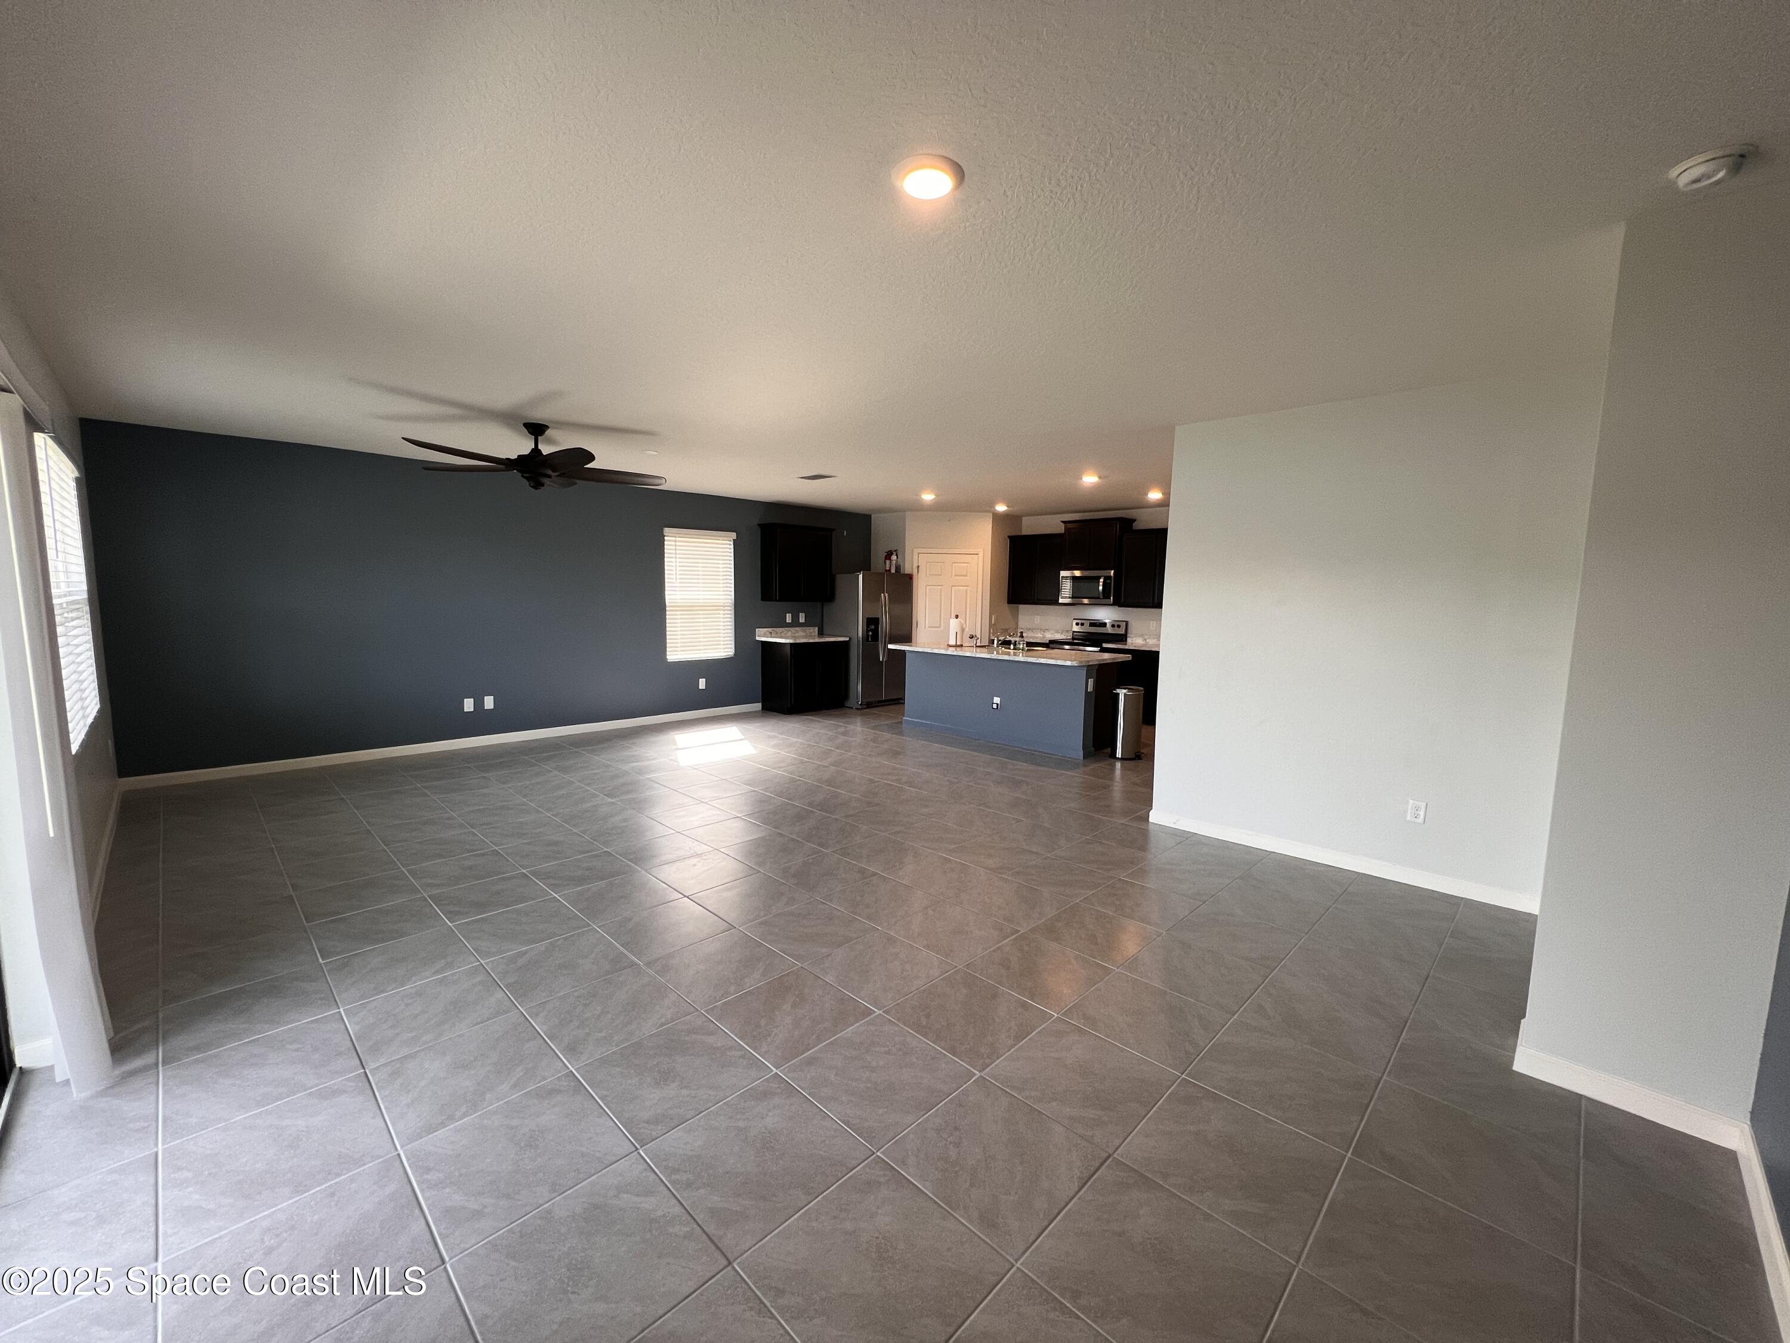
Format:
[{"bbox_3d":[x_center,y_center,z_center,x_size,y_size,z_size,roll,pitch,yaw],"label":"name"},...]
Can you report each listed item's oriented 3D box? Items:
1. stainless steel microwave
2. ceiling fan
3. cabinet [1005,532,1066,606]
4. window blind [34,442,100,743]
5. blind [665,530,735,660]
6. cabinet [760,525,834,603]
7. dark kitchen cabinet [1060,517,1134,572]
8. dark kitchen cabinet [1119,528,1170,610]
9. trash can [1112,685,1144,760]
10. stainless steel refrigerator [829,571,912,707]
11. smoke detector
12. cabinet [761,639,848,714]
[{"bbox_3d":[2.603,-1.100,8.795,0.766,0.420,0.406,7,9,44],"label":"stainless steel microwave"},{"bbox_3d":[-2.403,-1.438,4.499,1.620,0.440,1.620,7,10,44],"label":"ceiling fan"},{"bbox_3d":[2.026,-1.396,9.348,0.905,0.942,0.342,7,9,44],"label":"cabinet"},{"bbox_3d":[-4.644,-0.423,3.746,1.800,1.510,0.070,8,10,44],"label":"window blind"},{"bbox_3d":[-2.339,-0.891,8.037,0.070,1.520,0.919,7,10,44],"label":"blind"},{"bbox_3d":[-1.240,-1.363,8.605,0.360,0.937,0.965,7,9,44],"label":"cabinet"},{"bbox_3d":[2.587,-1.570,8.501,0.823,0.650,0.390,8,10,44],"label":"dark kitchen cabinet"},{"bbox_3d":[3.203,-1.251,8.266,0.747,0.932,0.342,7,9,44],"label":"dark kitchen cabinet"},{"bbox_3d":[2.277,0.488,6.552,0.290,0.700,0.310,1,7,0],"label":"trash can"},{"bbox_3d":[-0.363,-0.460,9.233,0.785,1.763,0.923,7,9,44],"label":"stainless steel refrigerator"},{"bbox_3d":[1.991,-1.224,1.639,0.136,0.051,0.136,7,9,44],"label":"smoke detector"},{"bbox_3d":[-1.184,0.050,8.877,0.640,0.914,0.970,7,10,44],"label":"cabinet"}]

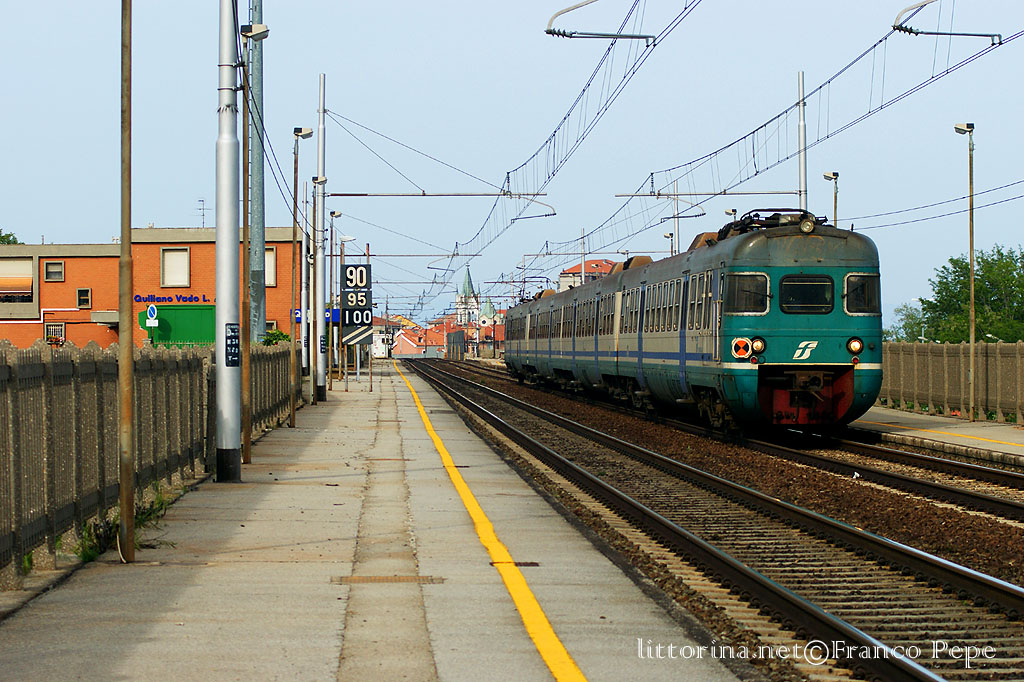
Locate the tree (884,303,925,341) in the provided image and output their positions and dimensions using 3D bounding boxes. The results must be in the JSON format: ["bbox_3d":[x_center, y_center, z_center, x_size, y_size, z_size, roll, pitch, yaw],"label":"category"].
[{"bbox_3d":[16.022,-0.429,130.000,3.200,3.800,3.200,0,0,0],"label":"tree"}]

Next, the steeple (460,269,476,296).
[{"bbox_3d":[-12.294,-16.674,900.000,4.500,8.200,4.500,0,0,-2],"label":"steeple"}]

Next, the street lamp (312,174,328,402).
[{"bbox_3d":[-4.805,-1.254,79.900,0.370,5.708,0.280,0,0,-2],"label":"street lamp"}]

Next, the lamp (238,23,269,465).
[{"bbox_3d":[-3.335,-1.257,41.400,0.370,5.714,0.280,0,0,-2],"label":"lamp"}]

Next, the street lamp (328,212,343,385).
[{"bbox_3d":[-5.566,-1.269,101.000,0.380,5.693,0.280,0,0,-2],"label":"street lamp"}]

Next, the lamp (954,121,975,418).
[{"bbox_3d":[8.583,-1.307,60.300,0.380,5.643,0.280,0,0,-2],"label":"lamp"}]

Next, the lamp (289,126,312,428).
[{"bbox_3d":[-3.981,-1.203,60.800,0.370,5.718,0.280,0,0,-2],"label":"lamp"}]

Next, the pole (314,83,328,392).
[{"bbox_3d":[-5.028,-2.728,84.500,0.270,8.690,0.270,0,0,-2],"label":"pole"}]

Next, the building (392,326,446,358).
[{"bbox_3d":[-15.889,0.950,550.000,8.500,6.500,8.000,0,0,-20],"label":"building"}]

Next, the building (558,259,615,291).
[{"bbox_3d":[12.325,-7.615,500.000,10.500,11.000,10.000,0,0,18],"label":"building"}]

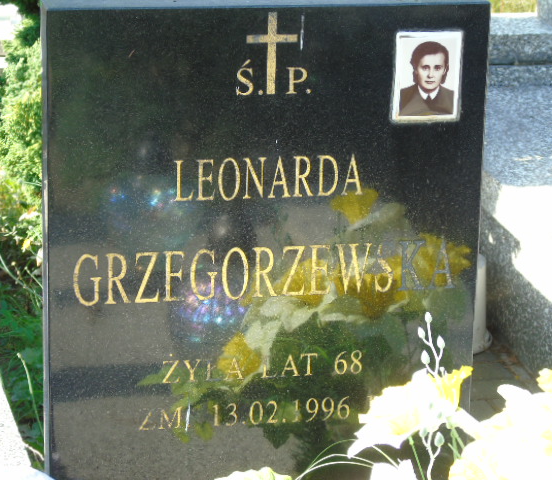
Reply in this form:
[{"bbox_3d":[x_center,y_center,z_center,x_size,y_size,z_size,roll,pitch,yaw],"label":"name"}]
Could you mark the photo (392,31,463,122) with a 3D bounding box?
[{"bbox_3d":[0.193,-0.204,2.510,0.090,0.117,0.010,-2,15,-14],"label":"photo"}]

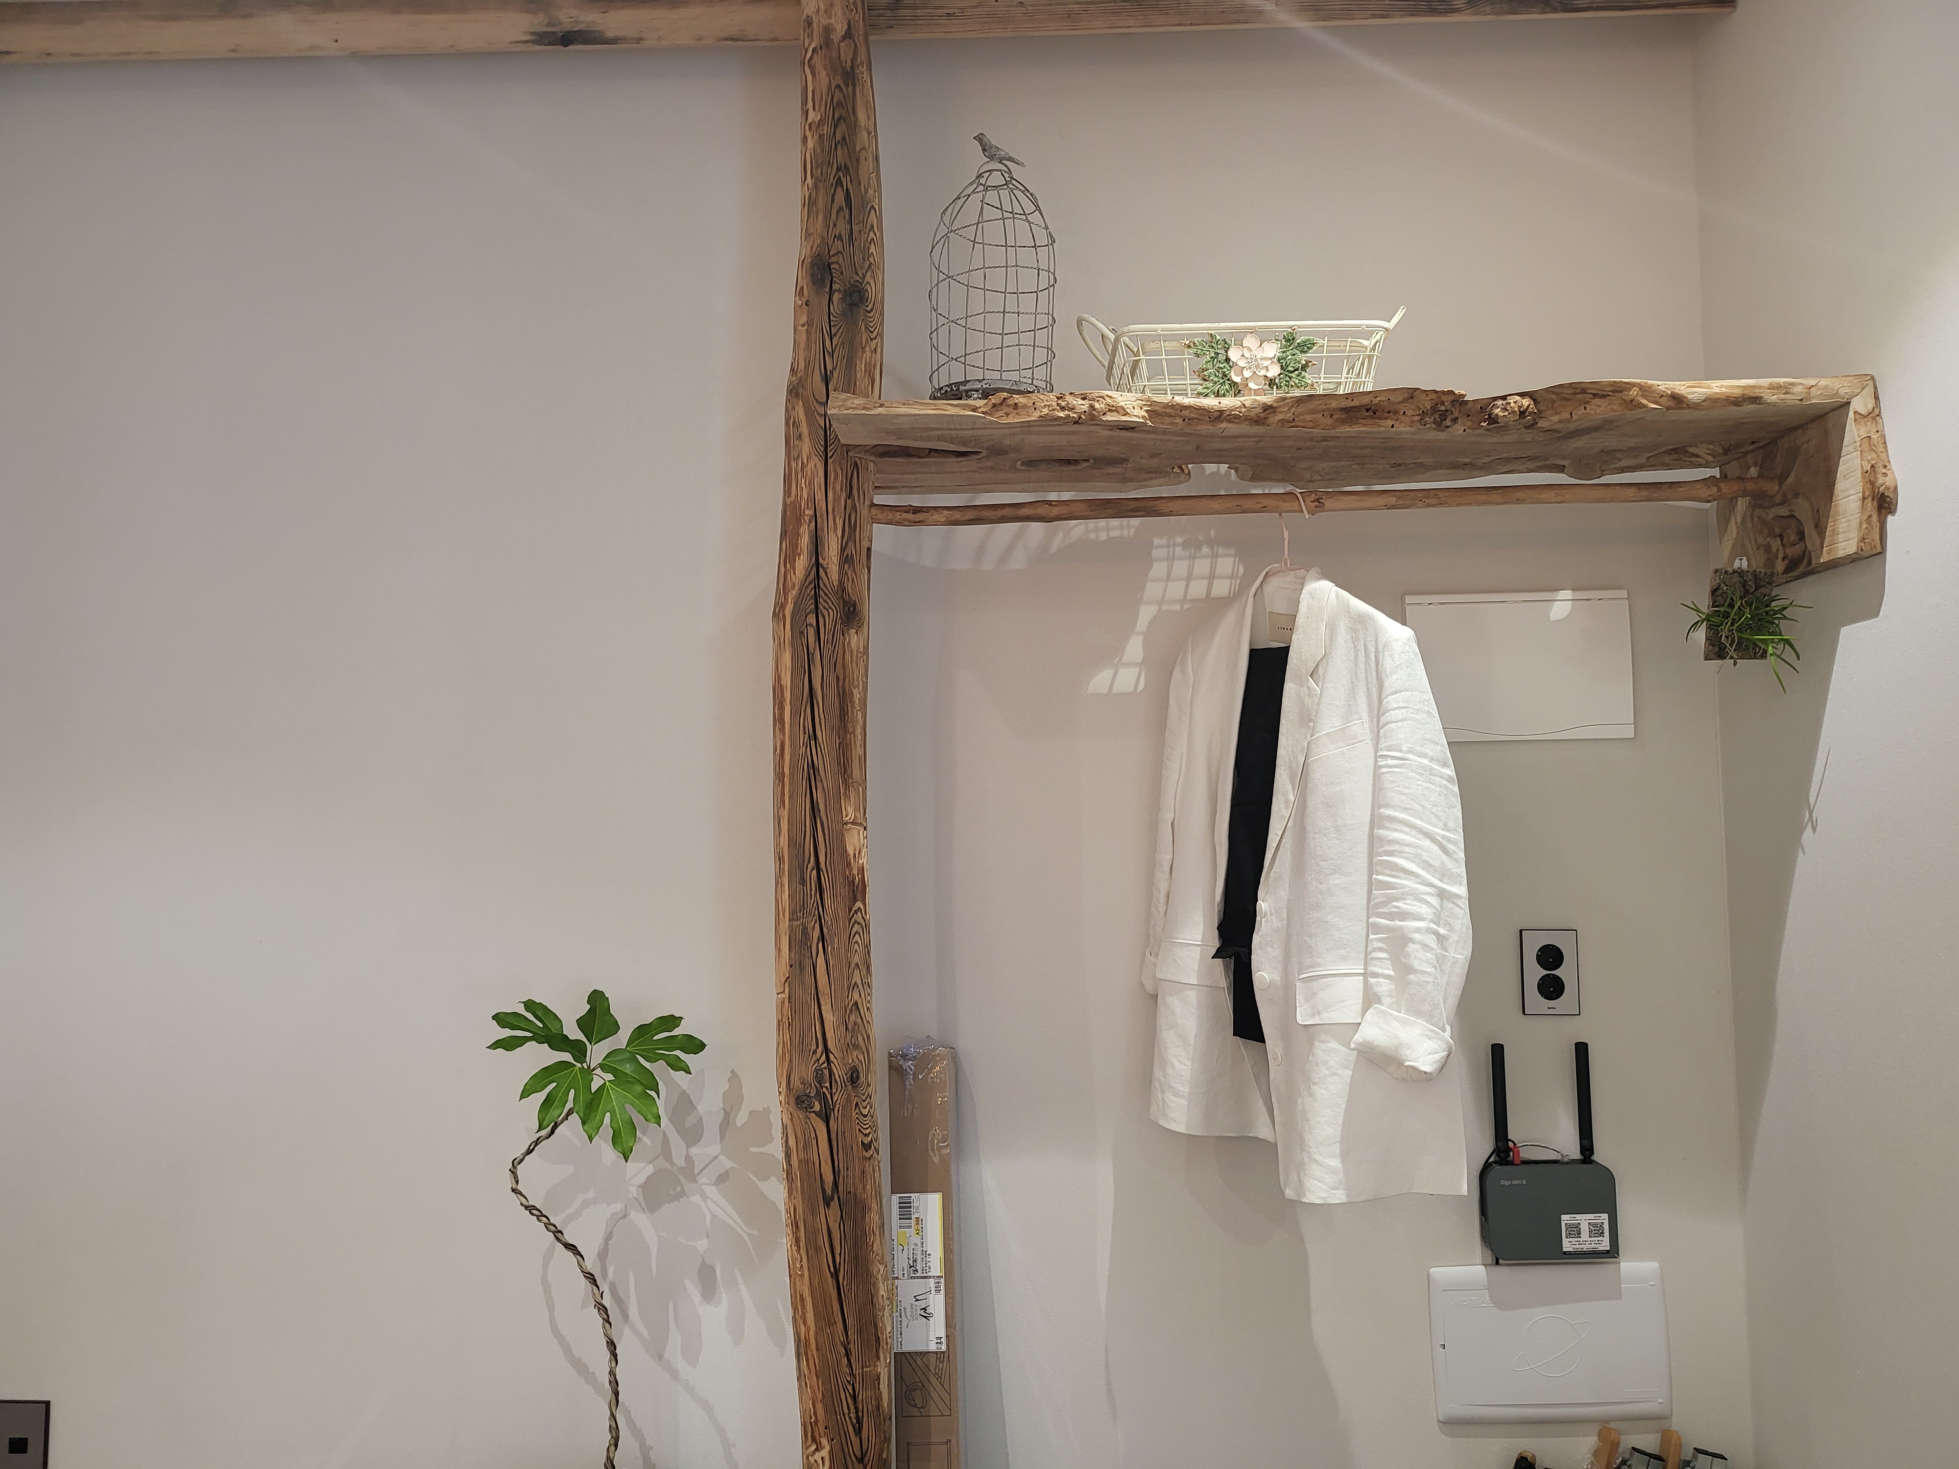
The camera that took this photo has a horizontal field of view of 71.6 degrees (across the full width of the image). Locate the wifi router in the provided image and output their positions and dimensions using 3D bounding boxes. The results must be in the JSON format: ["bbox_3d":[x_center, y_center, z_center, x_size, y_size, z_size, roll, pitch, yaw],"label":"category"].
[{"bbox_3d":[0.782,0.573,1.878,0.176,0.290,0.043,-1,-4,1],"label":"wifi router"}]

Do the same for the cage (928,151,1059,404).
[{"bbox_3d":[0.017,-0.577,1.726,0.161,0.362,0.161,-1,-4,1],"label":"cage"}]

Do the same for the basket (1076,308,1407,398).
[{"bbox_3d":[0.341,-0.473,1.769,0.429,0.152,0.230,-1,-4,1],"label":"basket"}]

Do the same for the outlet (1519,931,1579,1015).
[{"bbox_3d":[0.805,0.336,1.915,0.077,0.121,0.012,-1,-4,1],"label":"outlet"}]

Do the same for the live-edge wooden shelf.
[{"bbox_3d":[0.440,-0.295,1.758,1.225,0.214,0.385,-1,-4,1],"label":"live-edge wooden shelf"}]

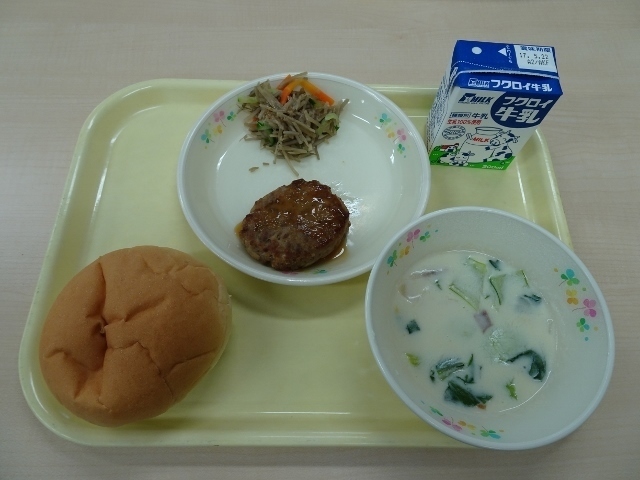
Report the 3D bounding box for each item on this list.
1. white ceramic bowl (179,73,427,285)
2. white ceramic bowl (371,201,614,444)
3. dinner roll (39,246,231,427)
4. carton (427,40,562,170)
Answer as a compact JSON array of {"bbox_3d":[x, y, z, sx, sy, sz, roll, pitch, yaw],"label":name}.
[{"bbox_3d":[-0.011,-0.043,0.316,0.171,0.038,0.171,1,64,-3],"label":"white ceramic bowl"},{"bbox_3d":[0.092,0.052,0.269,0.137,0.053,0.137,1,64,-3],"label":"white ceramic bowl"},{"bbox_3d":[-0.107,0.050,0.258,0.108,0.051,0.101,1,64,-3],"label":"dinner roll"},{"bbox_3d":[0.121,-0.094,0.325,0.064,0.083,0.041,4,64,-2],"label":"carton"}]

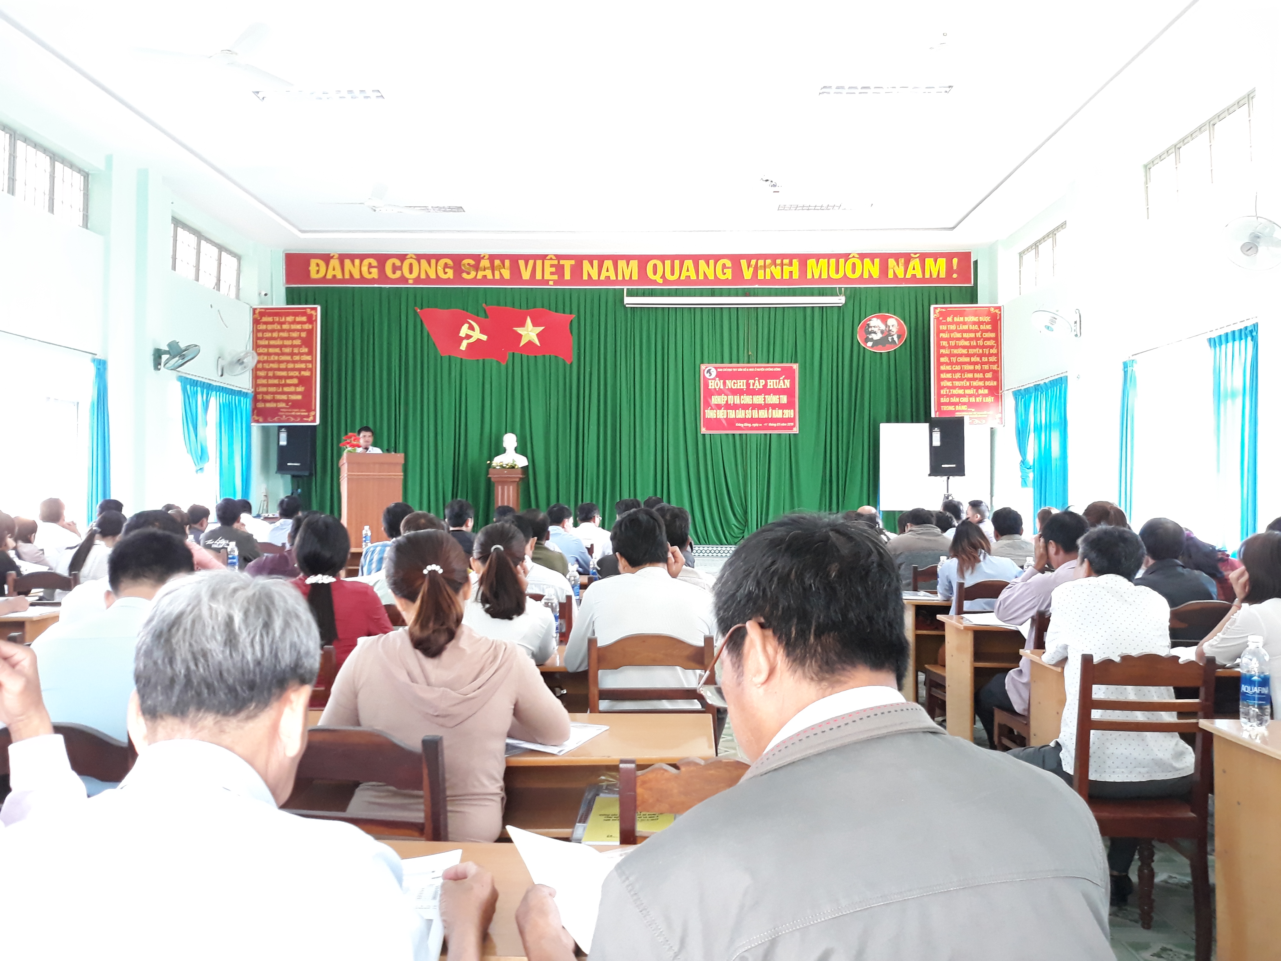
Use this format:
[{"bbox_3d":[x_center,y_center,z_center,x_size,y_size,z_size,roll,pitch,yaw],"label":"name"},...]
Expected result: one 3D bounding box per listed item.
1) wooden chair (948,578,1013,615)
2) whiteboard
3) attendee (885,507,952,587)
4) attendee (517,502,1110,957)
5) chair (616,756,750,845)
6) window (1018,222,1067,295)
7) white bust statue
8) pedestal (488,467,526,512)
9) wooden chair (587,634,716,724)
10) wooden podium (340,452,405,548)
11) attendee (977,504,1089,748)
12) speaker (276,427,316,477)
[{"bbox_3d":[1.760,0.964,5.120,0.420,0.920,0.450,0,-1,2],"label":"wooden chair"},{"bbox_3d":[3.400,-0.153,11.500,1.280,1.010,0.040,0,-1,5],"label":"whiteboard"},{"bbox_3d":[1.630,0.766,5.780,0.480,1.210,0.660,0,-1,2],"label":"attendee"},{"bbox_3d":[0.160,0.681,1.060,0.580,1.280,0.680,0,-1,-10],"label":"attendee"},{"bbox_3d":[0.155,0.895,1.900,0.400,0.870,0.440,0,-1,2],"label":"chair"},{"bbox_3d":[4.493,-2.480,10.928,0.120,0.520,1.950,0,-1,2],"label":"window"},{"bbox_3d":[-1.480,-0.345,11.400,0.400,0.410,0.240,0,-1,2],"label":"white bust statue"},{"bbox_3d":[-1.685,0.423,12.600,0.470,1.150,0.450,0,-1,2],"label":"pedestal"},{"bbox_3d":[0.037,0.889,3.030,0.400,0.905,0.440,0,-1,2],"label":"wooden chair"},{"bbox_3d":[-2.980,0.311,11.100,0.670,1.200,0.500,0,-1,-21],"label":"wooden podium"},{"bbox_3d":[1.660,0.770,4.150,0.490,1.270,0.750,0,-1,-5],"label":"attendee"},{"bbox_3d":[-4.387,-0.434,12.750,0.430,0.730,0.410,0,-1,2],"label":"speaker"}]

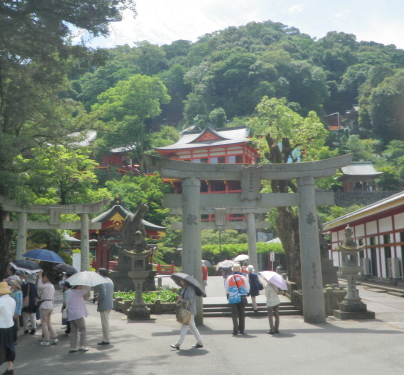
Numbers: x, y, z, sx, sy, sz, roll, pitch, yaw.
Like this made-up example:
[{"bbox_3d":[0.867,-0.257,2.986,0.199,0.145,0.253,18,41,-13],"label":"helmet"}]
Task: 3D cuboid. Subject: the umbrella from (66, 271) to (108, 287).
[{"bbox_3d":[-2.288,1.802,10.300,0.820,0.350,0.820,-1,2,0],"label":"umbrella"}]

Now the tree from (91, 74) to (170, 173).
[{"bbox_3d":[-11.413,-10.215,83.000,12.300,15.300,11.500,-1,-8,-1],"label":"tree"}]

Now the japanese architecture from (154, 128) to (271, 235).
[{"bbox_3d":[1.878,-1.610,93.000,17.500,18.500,13.000,-4,-9,18],"label":"japanese architecture"}]

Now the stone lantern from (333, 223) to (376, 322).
[{"bbox_3d":[4.610,2.561,16.034,1.030,2.820,1.060,-1,-8,2],"label":"stone lantern"}]

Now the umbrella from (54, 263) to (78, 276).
[{"bbox_3d":[-3.700,2.267,14.200,0.720,0.340,0.720,9,-8,0],"label":"umbrella"}]

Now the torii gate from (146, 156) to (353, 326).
[{"bbox_3d":[1.371,1.494,15.169,5.900,4.800,0.850,-1,-8,-1],"label":"torii gate"}]

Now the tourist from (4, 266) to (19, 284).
[{"bbox_3d":[-4.663,2.766,12.683,0.360,1.660,0.480,-4,-8,18],"label":"tourist"}]

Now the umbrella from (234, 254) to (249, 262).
[{"bbox_3d":[2.115,3.755,27.500,0.880,0.360,0.880,-9,-8,0],"label":"umbrella"}]

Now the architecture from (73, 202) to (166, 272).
[{"bbox_3d":[-8.091,4.904,51.000,9.000,6.900,5.000,0,-8,-6],"label":"architecture"}]

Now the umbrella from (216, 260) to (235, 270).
[{"bbox_3d":[1.121,3.675,24.500,0.870,0.380,0.870,-11,-8,0],"label":"umbrella"}]

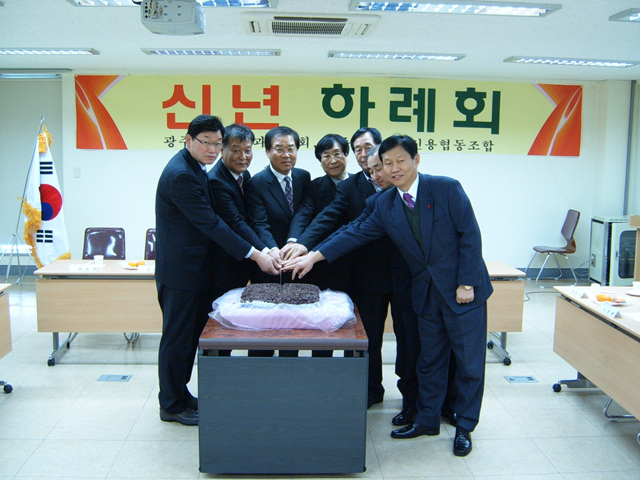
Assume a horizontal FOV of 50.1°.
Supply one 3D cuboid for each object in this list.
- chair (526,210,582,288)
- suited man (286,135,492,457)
[{"bbox_3d":[2.811,0.091,8.251,0.570,0.890,0.520,0,8,-3],"label":"chair"},{"bbox_3d":[0.401,0.283,3.633,0.910,1.670,0.620,4,8,25],"label":"suited man"}]

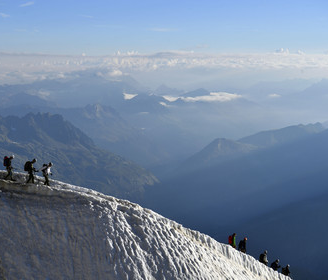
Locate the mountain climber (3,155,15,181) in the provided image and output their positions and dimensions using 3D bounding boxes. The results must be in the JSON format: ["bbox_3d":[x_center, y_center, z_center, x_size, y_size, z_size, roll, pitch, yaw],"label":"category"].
[{"bbox_3d":[-10.392,1.899,55.000,0.850,1.740,0.600,-2,7,-13],"label":"mountain climber"}]

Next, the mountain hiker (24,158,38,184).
[{"bbox_3d":[-9.073,2.153,56.000,0.950,1.710,0.620,-2,7,-13],"label":"mountain hiker"}]

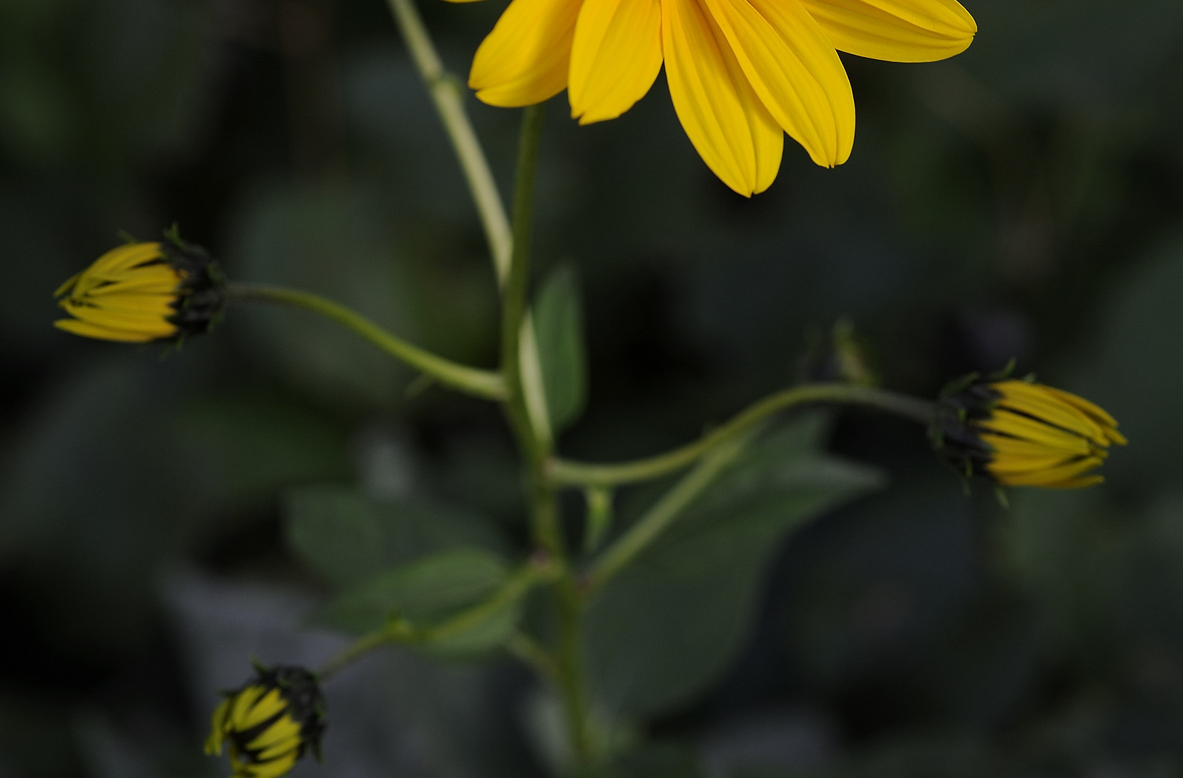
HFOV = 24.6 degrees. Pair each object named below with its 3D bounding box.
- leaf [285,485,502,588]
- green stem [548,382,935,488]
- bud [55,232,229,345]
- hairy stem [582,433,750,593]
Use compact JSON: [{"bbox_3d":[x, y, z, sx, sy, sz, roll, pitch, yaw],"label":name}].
[{"bbox_3d":[-0.032,0.024,0.440,0.036,0.007,0.020,7,47,10],"label":"leaf"},{"bbox_3d":[0.021,0.007,0.398,0.061,0.013,0.007,-9,0,20],"label":"green stem"},{"bbox_3d":[-0.064,-0.014,0.386,0.025,0.017,0.017,-8,-11,-6],"label":"bud"},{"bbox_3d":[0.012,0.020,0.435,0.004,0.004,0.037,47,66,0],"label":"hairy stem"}]

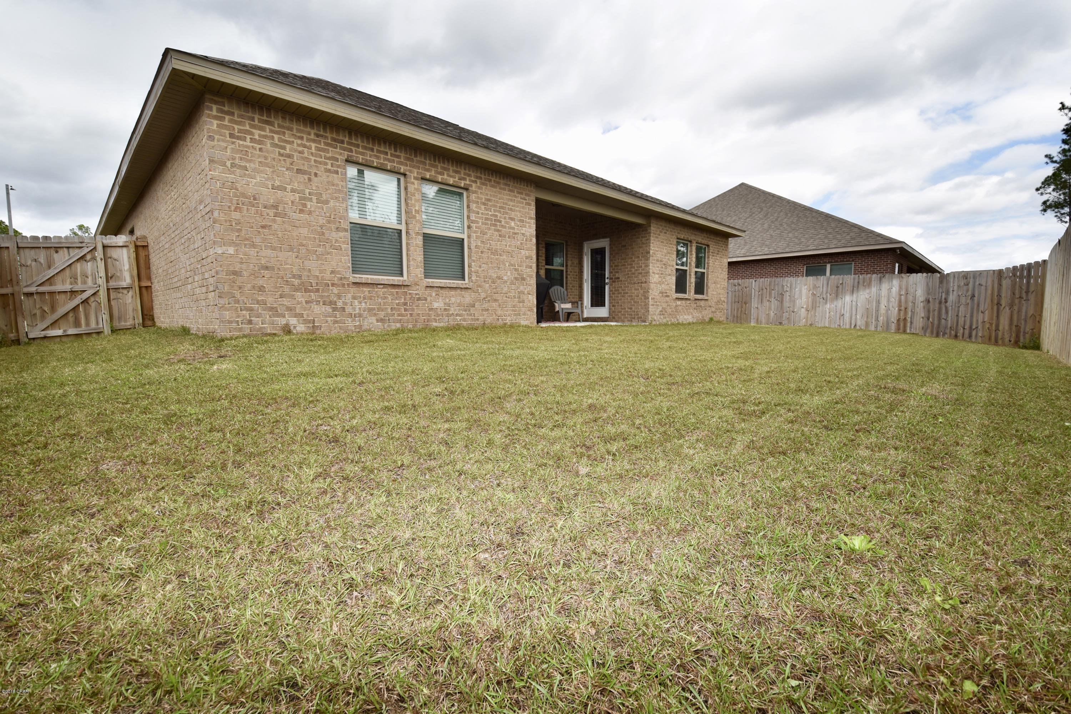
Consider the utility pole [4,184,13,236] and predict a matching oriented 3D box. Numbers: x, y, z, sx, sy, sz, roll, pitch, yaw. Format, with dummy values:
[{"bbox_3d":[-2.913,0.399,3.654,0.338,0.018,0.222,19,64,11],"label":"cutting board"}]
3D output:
[{"bbox_3d":[-28.994,-5.585,24.909,0.200,7.800,0.200,5,8,43],"label":"utility pole"}]

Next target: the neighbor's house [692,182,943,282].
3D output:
[{"bbox_3d":[14.039,-6.801,29.064,17.500,8.200,17.500,-6,8,-44],"label":"neighbor's house"}]

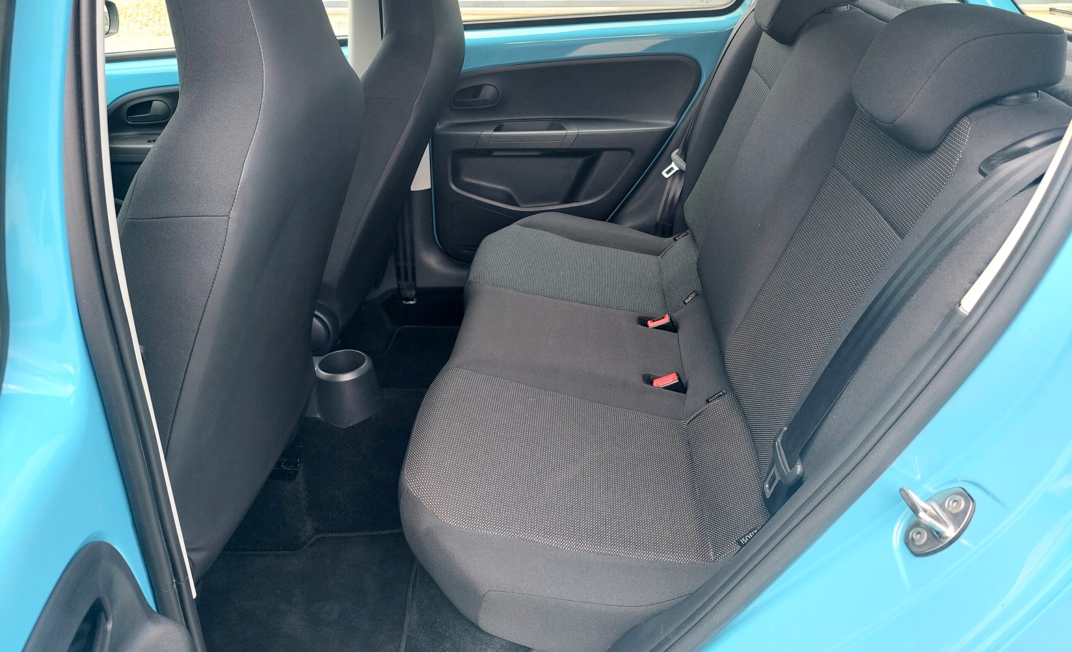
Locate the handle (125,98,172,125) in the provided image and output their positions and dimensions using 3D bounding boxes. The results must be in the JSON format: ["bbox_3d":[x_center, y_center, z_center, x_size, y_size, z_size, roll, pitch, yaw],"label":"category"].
[{"bbox_3d":[-0.928,-0.516,1.859,0.117,0.060,0.045,1,29,4],"label":"handle"}]

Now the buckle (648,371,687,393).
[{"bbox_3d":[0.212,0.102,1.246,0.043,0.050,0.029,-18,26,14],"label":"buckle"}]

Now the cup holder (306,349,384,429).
[{"bbox_3d":[-0.352,0.103,1.416,0.130,0.098,0.128,1,29,4],"label":"cup holder"}]

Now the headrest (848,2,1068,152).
[{"bbox_3d":[0.415,-0.263,0.797,0.141,0.129,0.215,10,29,-1],"label":"headrest"}]

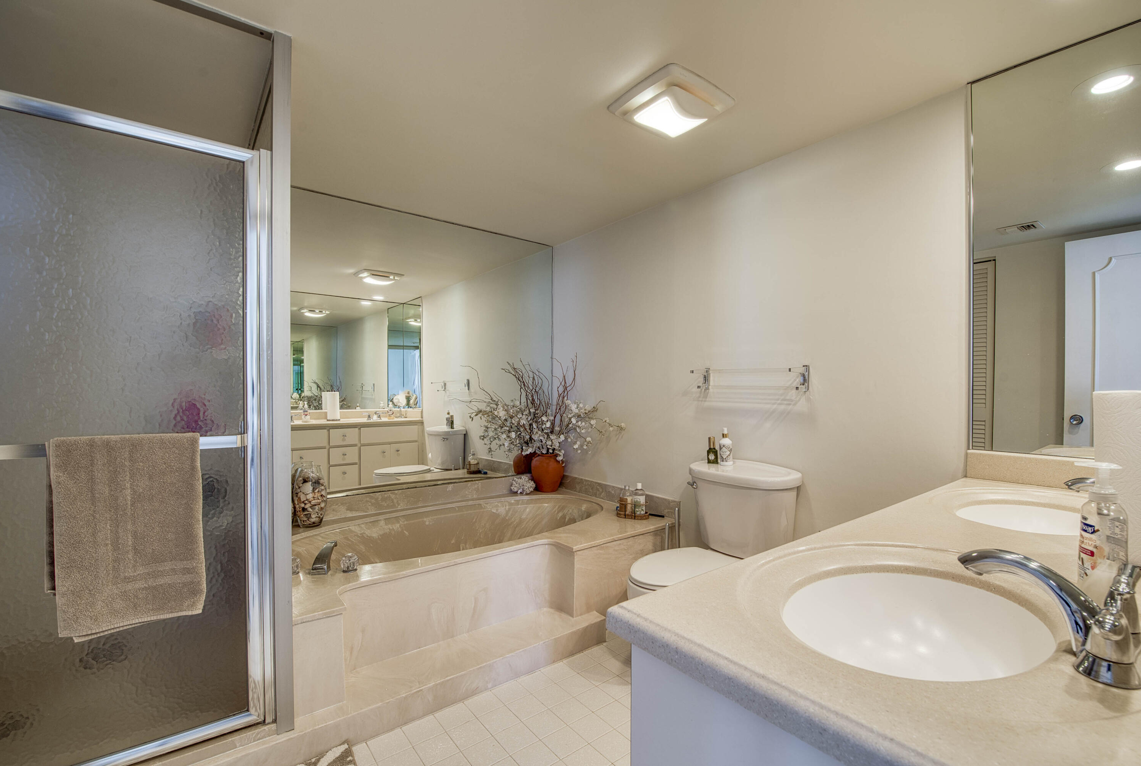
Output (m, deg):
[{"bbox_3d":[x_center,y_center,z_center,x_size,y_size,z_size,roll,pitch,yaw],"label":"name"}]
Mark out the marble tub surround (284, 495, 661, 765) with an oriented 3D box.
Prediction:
[{"bbox_3d":[-0.466,0.925,2.408,1.876,0.400,1.240,1,-1,-37],"label":"marble tub surround"}]

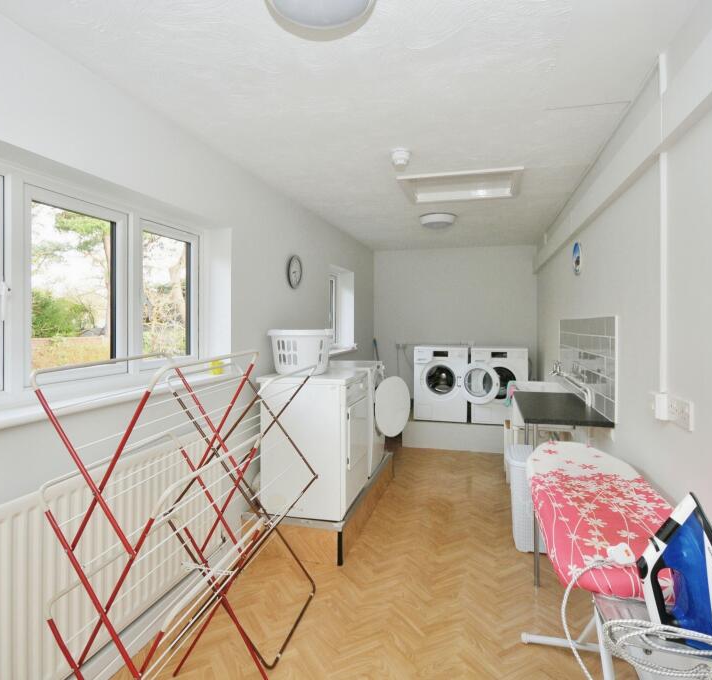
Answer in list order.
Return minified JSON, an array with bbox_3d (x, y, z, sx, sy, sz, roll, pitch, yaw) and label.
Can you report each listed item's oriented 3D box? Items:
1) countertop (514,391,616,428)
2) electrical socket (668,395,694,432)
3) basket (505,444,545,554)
[{"bbox_3d":[1.204,0.406,2.584,0.415,0.030,0.930,0,1,17],"label":"countertop"},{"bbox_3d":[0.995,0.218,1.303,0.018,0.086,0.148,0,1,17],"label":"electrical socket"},{"bbox_3d":[1.212,1.035,2.802,0.420,0.570,0.380,0,1,17],"label":"basket"}]

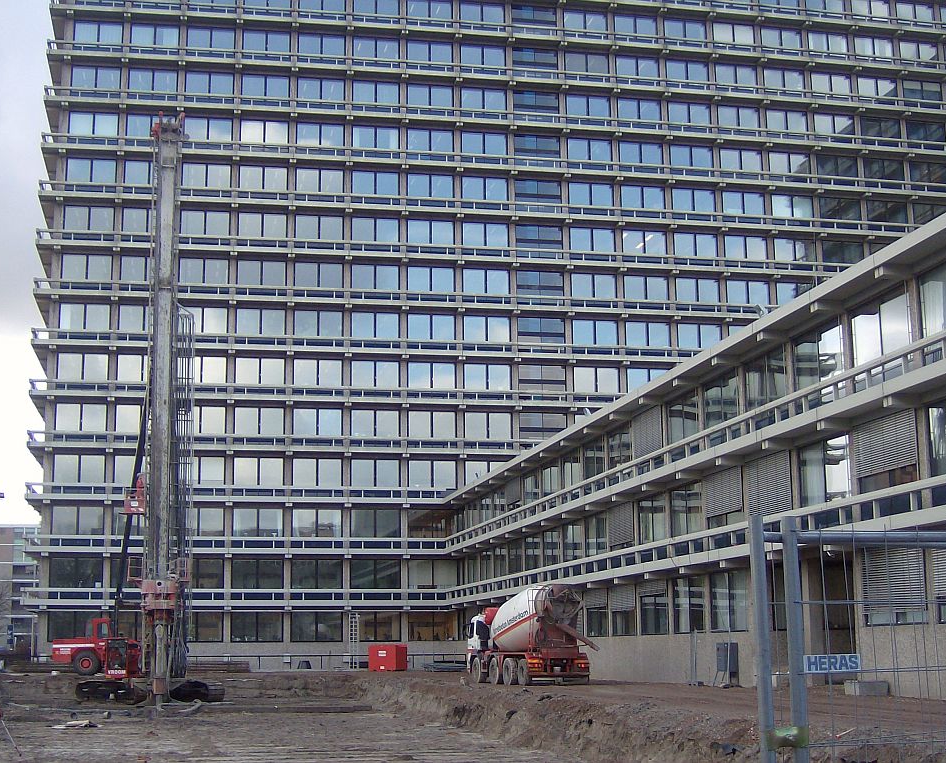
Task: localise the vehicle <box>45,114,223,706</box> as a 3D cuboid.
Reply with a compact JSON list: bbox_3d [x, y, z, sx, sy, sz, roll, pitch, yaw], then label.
[{"bbox_3d":[-15.084,1.412,63.127,6.400,26.300,6.800,1,-11,-10],"label":"vehicle"}]

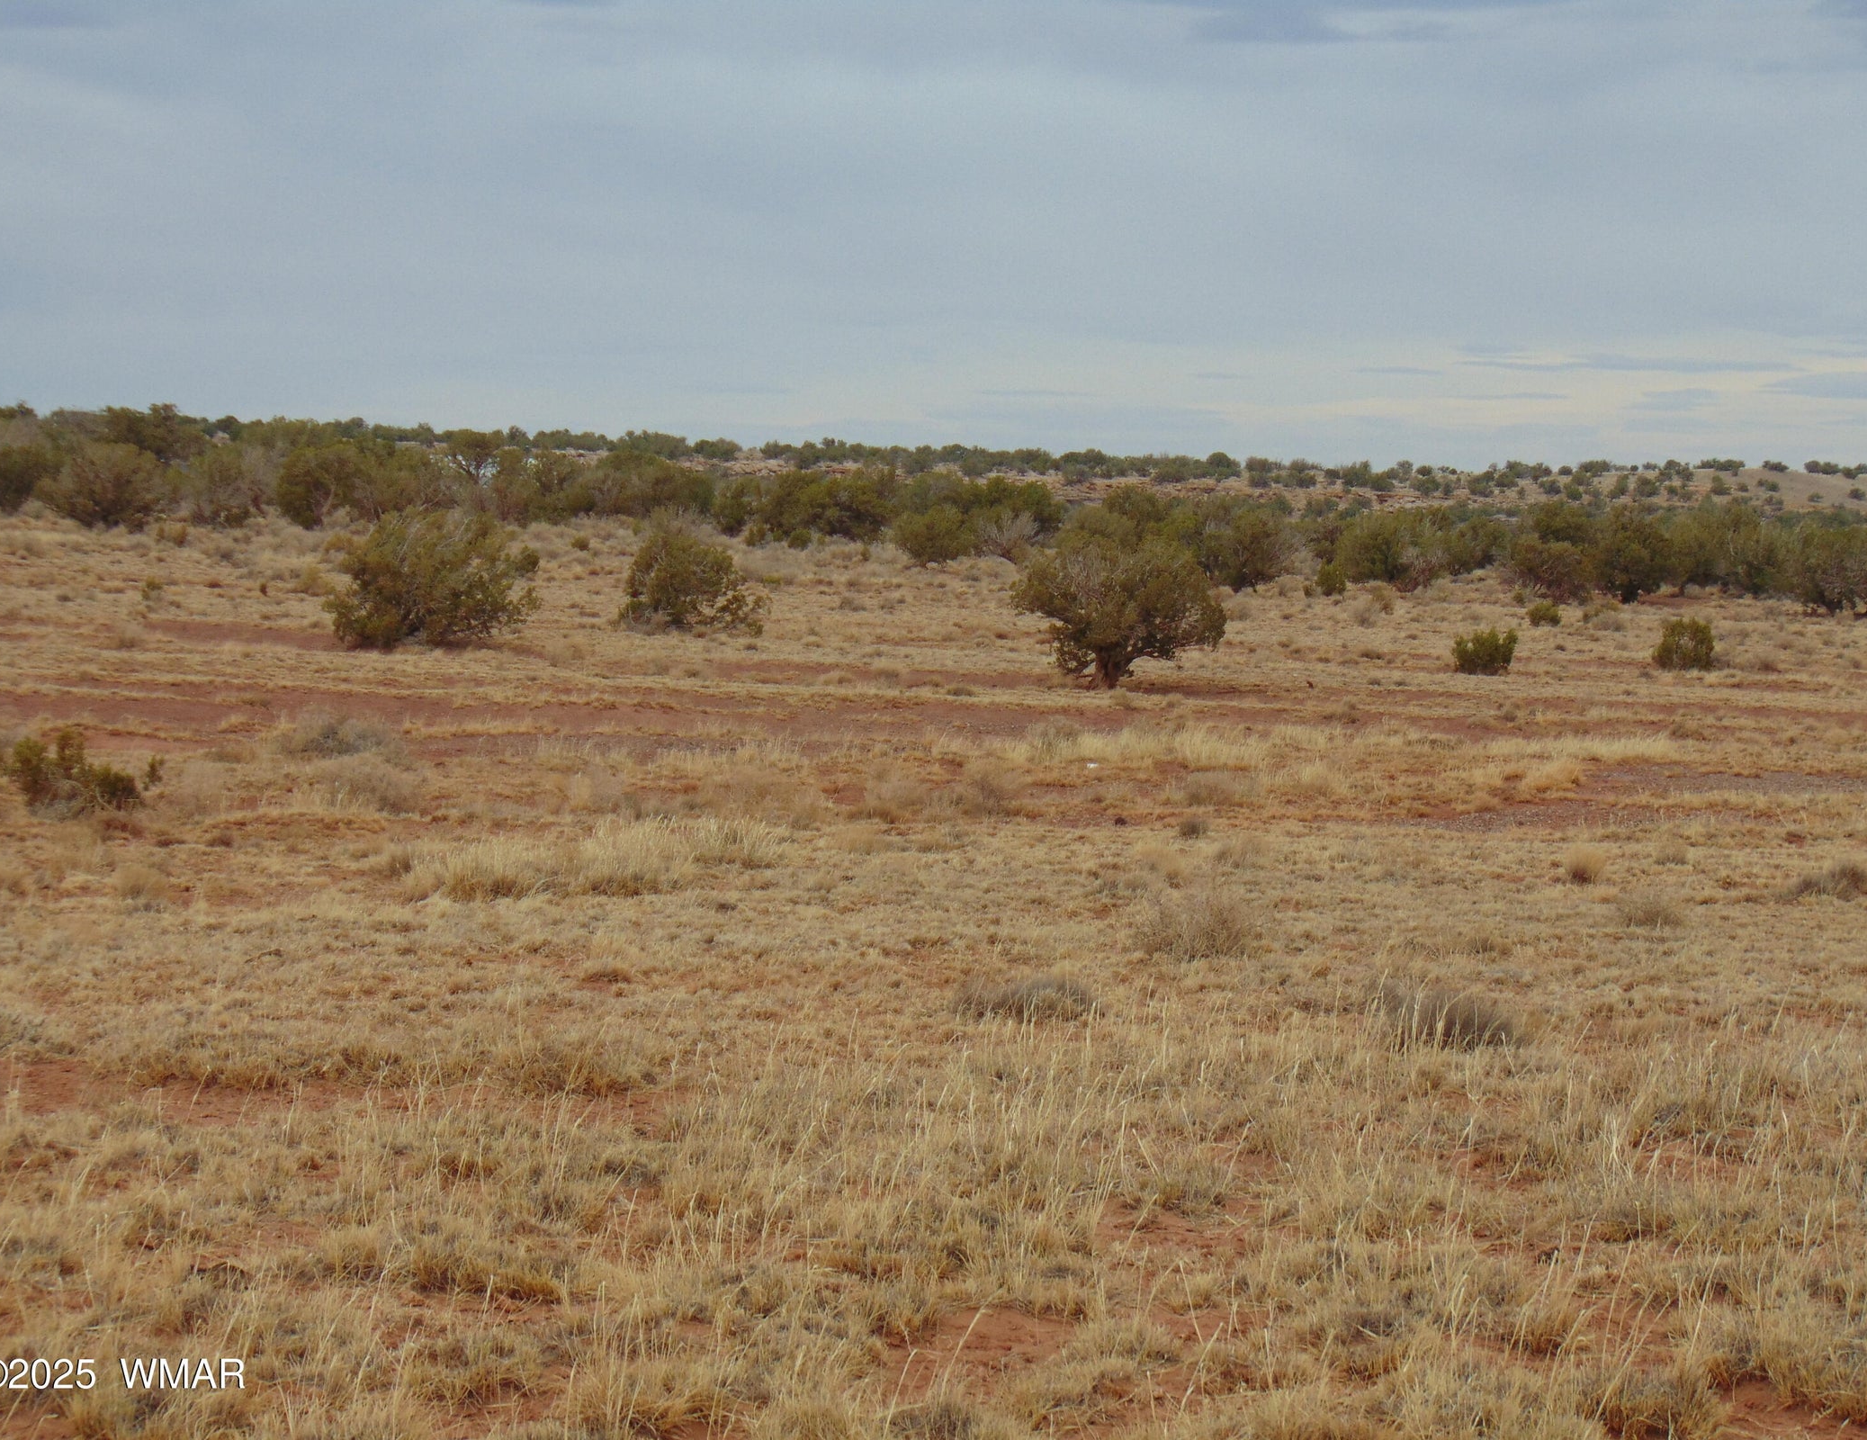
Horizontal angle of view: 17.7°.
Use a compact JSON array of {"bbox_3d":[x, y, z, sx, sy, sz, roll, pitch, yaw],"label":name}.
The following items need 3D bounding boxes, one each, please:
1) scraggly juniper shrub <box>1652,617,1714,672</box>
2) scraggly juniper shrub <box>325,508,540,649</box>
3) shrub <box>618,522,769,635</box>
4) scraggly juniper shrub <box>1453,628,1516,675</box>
[{"bbox_3d":[11.029,-1.124,88.000,0.926,0.815,0.879,1,2,0],"label":"scraggly juniper shrub"},{"bbox_3d":[-7.025,-1.988,84.000,3.008,1.977,2.557,1,2,0],"label":"scraggly juniper shrub"},{"bbox_3d":[-3.794,-2.248,95.000,2.284,1.760,2.010,1,2,0],"label":"shrub"},{"bbox_3d":[7.822,-0.968,85.000,0.937,0.681,0.843,1,2,0],"label":"scraggly juniper shrub"}]

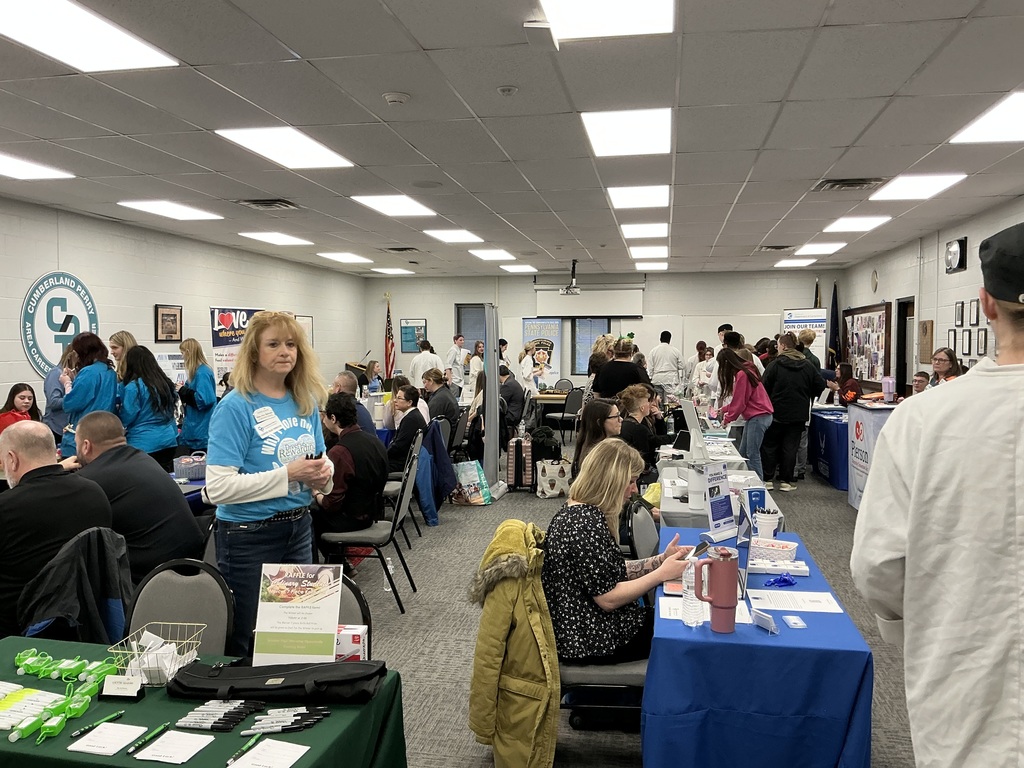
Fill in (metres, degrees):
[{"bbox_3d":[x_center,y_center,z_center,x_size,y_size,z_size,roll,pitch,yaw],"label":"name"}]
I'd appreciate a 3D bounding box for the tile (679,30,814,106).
[{"bbox_3d":[1.190,-1.646,4.354,0.610,0.025,1.200,1,3,11],"label":"tile"}]

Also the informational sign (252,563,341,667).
[{"bbox_3d":[-0.557,0.614,2.163,0.216,0.279,0.020,0,-15,4],"label":"informational sign"}]

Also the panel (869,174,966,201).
[{"bbox_3d":[3.626,-1.761,7.479,0.590,0.060,1.190,1,3,11],"label":"panel"}]

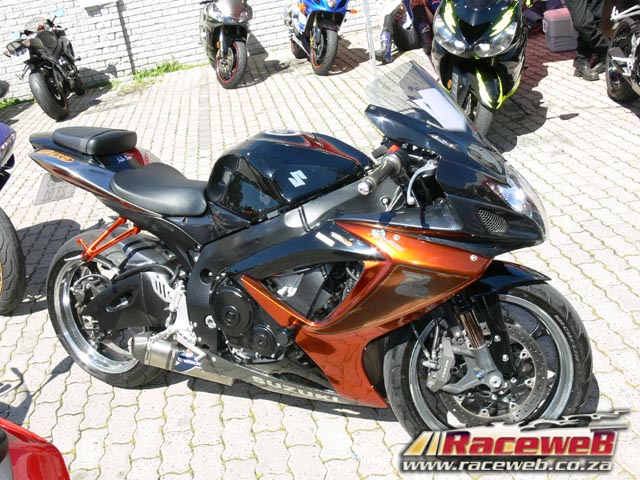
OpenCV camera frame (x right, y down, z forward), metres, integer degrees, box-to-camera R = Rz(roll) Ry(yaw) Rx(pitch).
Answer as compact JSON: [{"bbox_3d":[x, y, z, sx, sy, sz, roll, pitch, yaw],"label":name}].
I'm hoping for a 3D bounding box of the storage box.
[{"bbox_3d":[2.405,-2.077,6.386,0.350,0.350,0.300,-4,27,12],"label":"storage box"}]

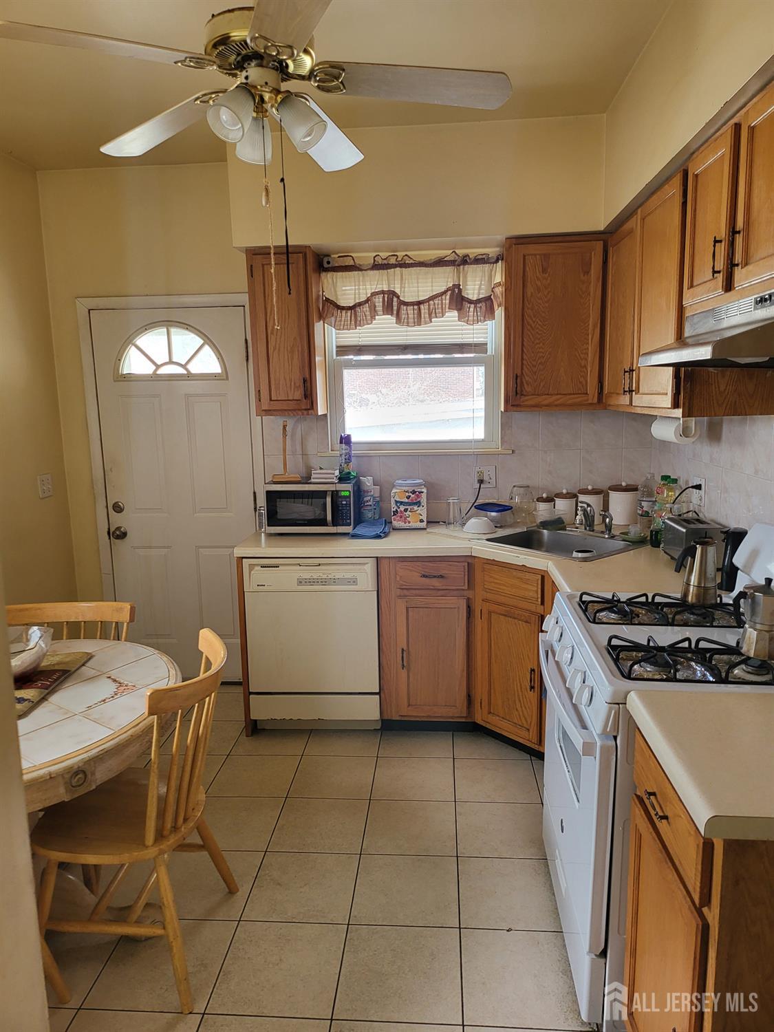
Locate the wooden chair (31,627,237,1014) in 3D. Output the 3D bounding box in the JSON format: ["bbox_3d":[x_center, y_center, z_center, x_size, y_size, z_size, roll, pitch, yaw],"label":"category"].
[{"bbox_3d":[-0.707,0.821,2.033,0.515,0.880,0.495,0,10,4],"label":"wooden chair"}]

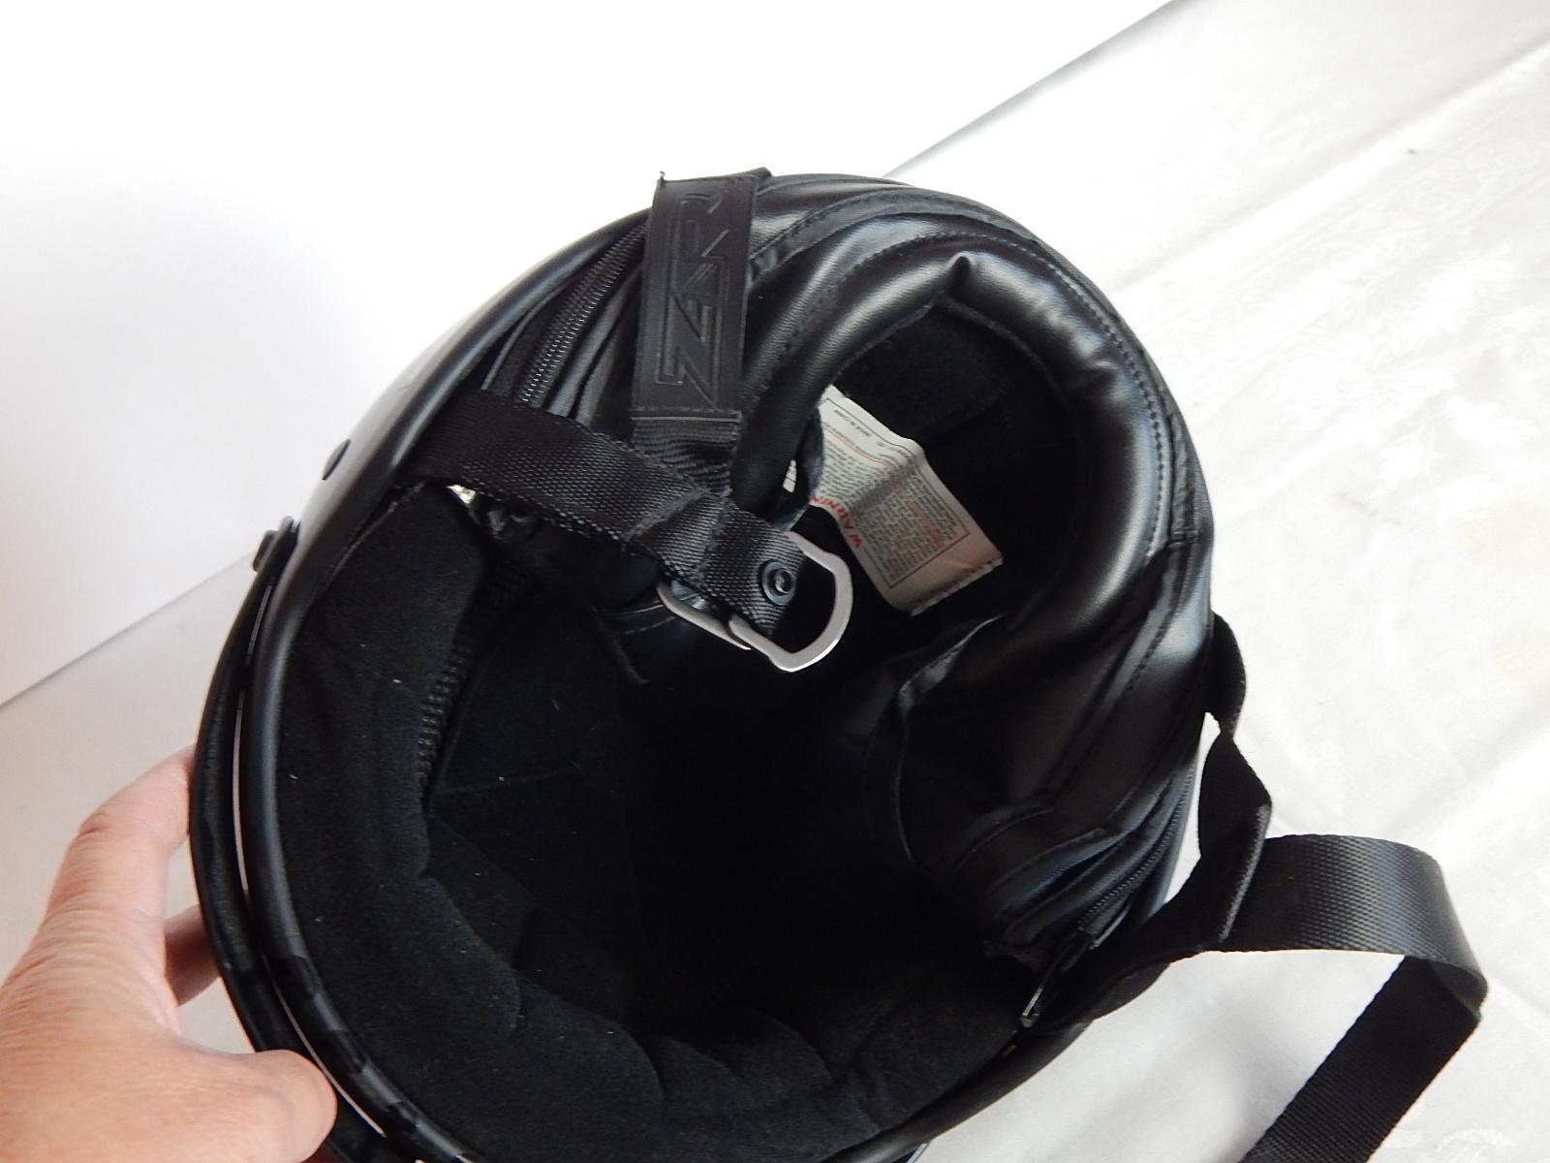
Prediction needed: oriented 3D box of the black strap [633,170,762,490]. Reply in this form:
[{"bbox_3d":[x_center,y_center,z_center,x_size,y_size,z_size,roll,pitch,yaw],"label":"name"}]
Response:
[{"bbox_3d":[-0.019,-0.060,0.402,0.025,0.013,0.088,1,60,4],"label":"black strap"}]

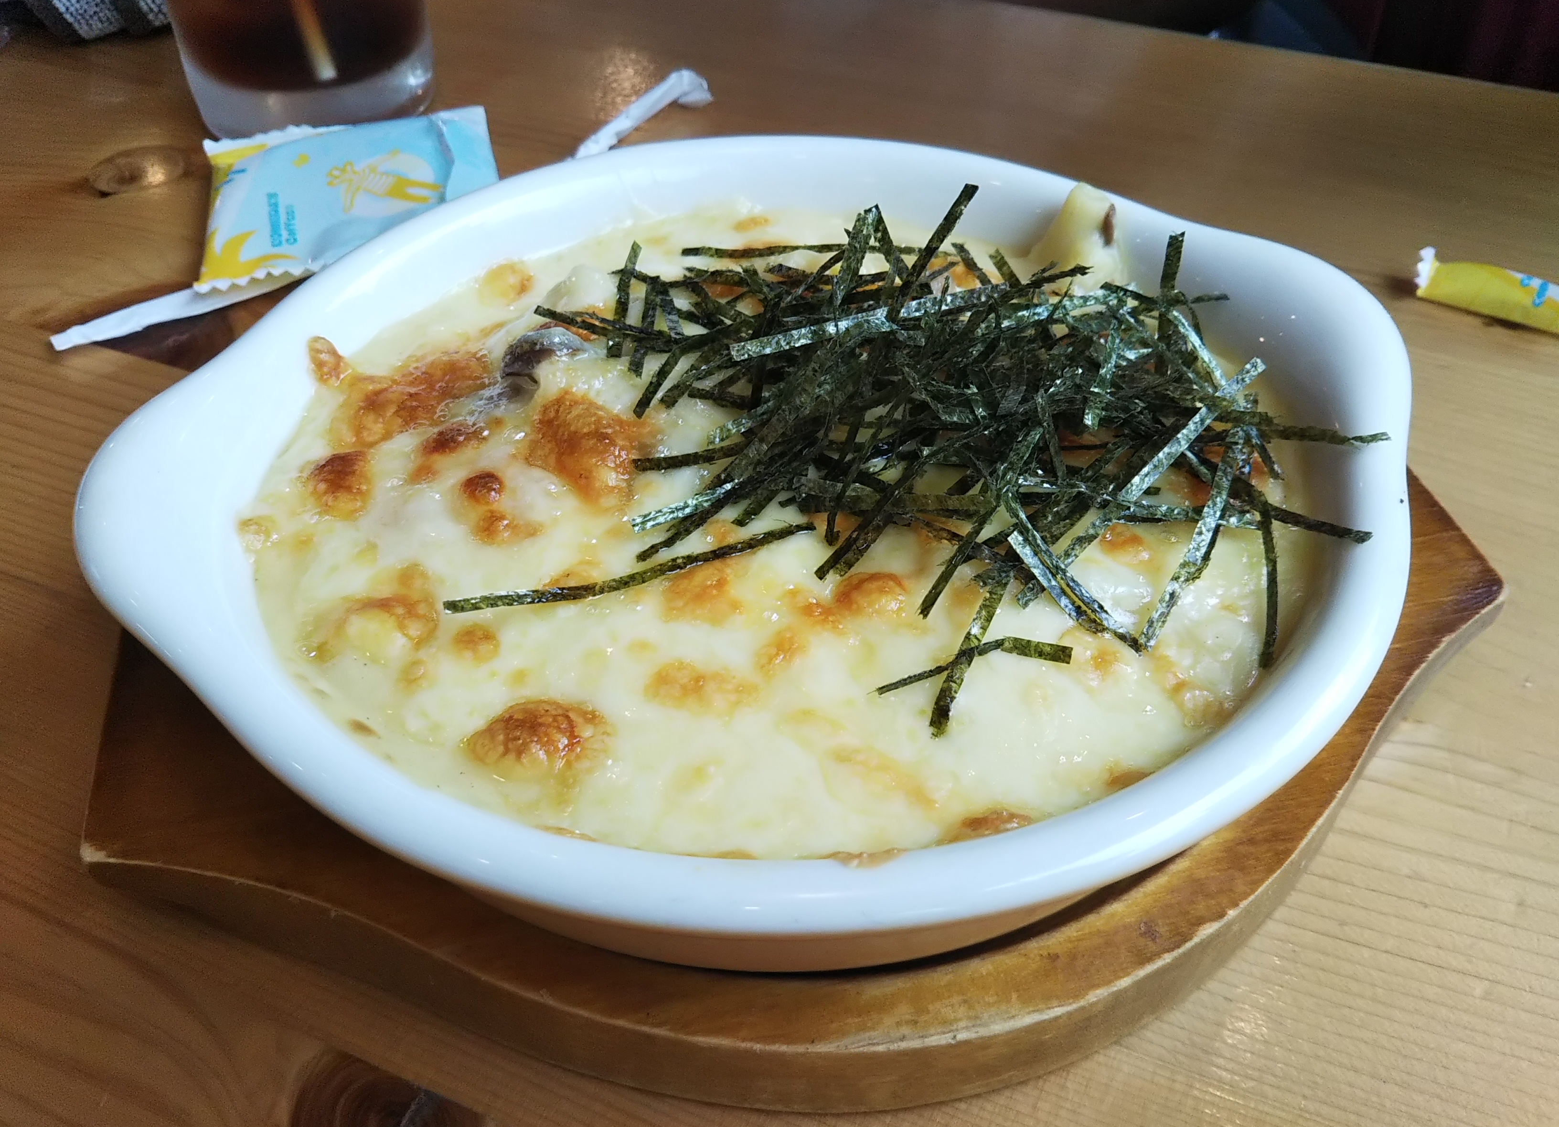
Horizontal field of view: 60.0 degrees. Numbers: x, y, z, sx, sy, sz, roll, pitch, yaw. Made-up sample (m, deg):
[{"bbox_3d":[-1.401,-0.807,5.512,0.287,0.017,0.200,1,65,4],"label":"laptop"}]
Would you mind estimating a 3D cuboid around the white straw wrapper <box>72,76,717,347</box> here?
[{"bbox_3d":[-0.087,-0.095,0.343,0.194,0.011,0.018,-32,51,-31],"label":"white straw wrapper"}]

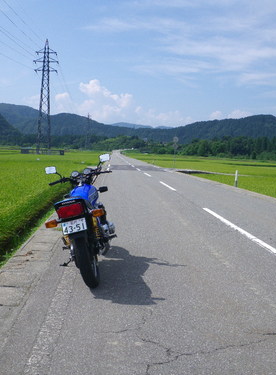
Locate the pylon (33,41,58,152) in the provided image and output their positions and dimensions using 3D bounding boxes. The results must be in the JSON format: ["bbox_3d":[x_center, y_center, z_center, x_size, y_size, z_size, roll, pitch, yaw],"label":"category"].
[{"bbox_3d":[-28.694,-28.088,126.522,7.400,35.950,4.200,3,5,0],"label":"pylon"}]

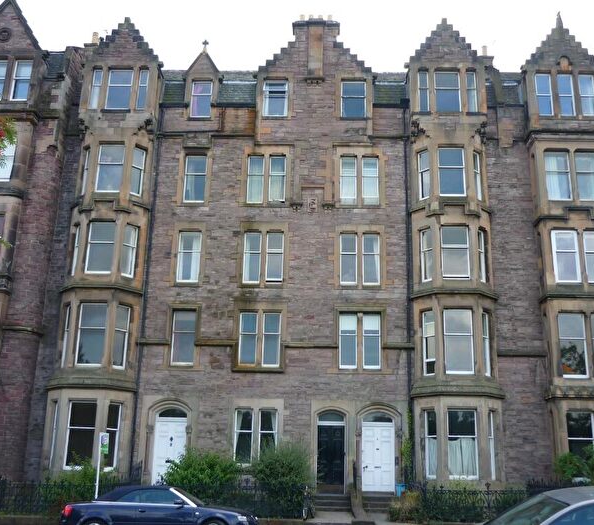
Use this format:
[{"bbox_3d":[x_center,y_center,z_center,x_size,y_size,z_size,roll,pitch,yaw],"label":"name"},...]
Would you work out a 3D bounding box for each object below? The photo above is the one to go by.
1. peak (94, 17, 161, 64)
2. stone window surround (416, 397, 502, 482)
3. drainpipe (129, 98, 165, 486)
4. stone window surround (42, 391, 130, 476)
[{"bbox_3d":[-7.634,-9.966,30.453,3.243,2.484,0.600,1,-16,2],"label":"peak"},{"bbox_3d":[5.795,6.241,23.593,2.965,2.842,1.100,1,-16,2],"label":"stone window surround"},{"bbox_3d":[-5.969,0.404,26.914,0.150,16.376,0.150,1,-16,1],"label":"drainpipe"},{"bbox_3d":[-7.706,6.069,23.940,3.180,2.898,1.000,1,-16,2],"label":"stone window surround"}]

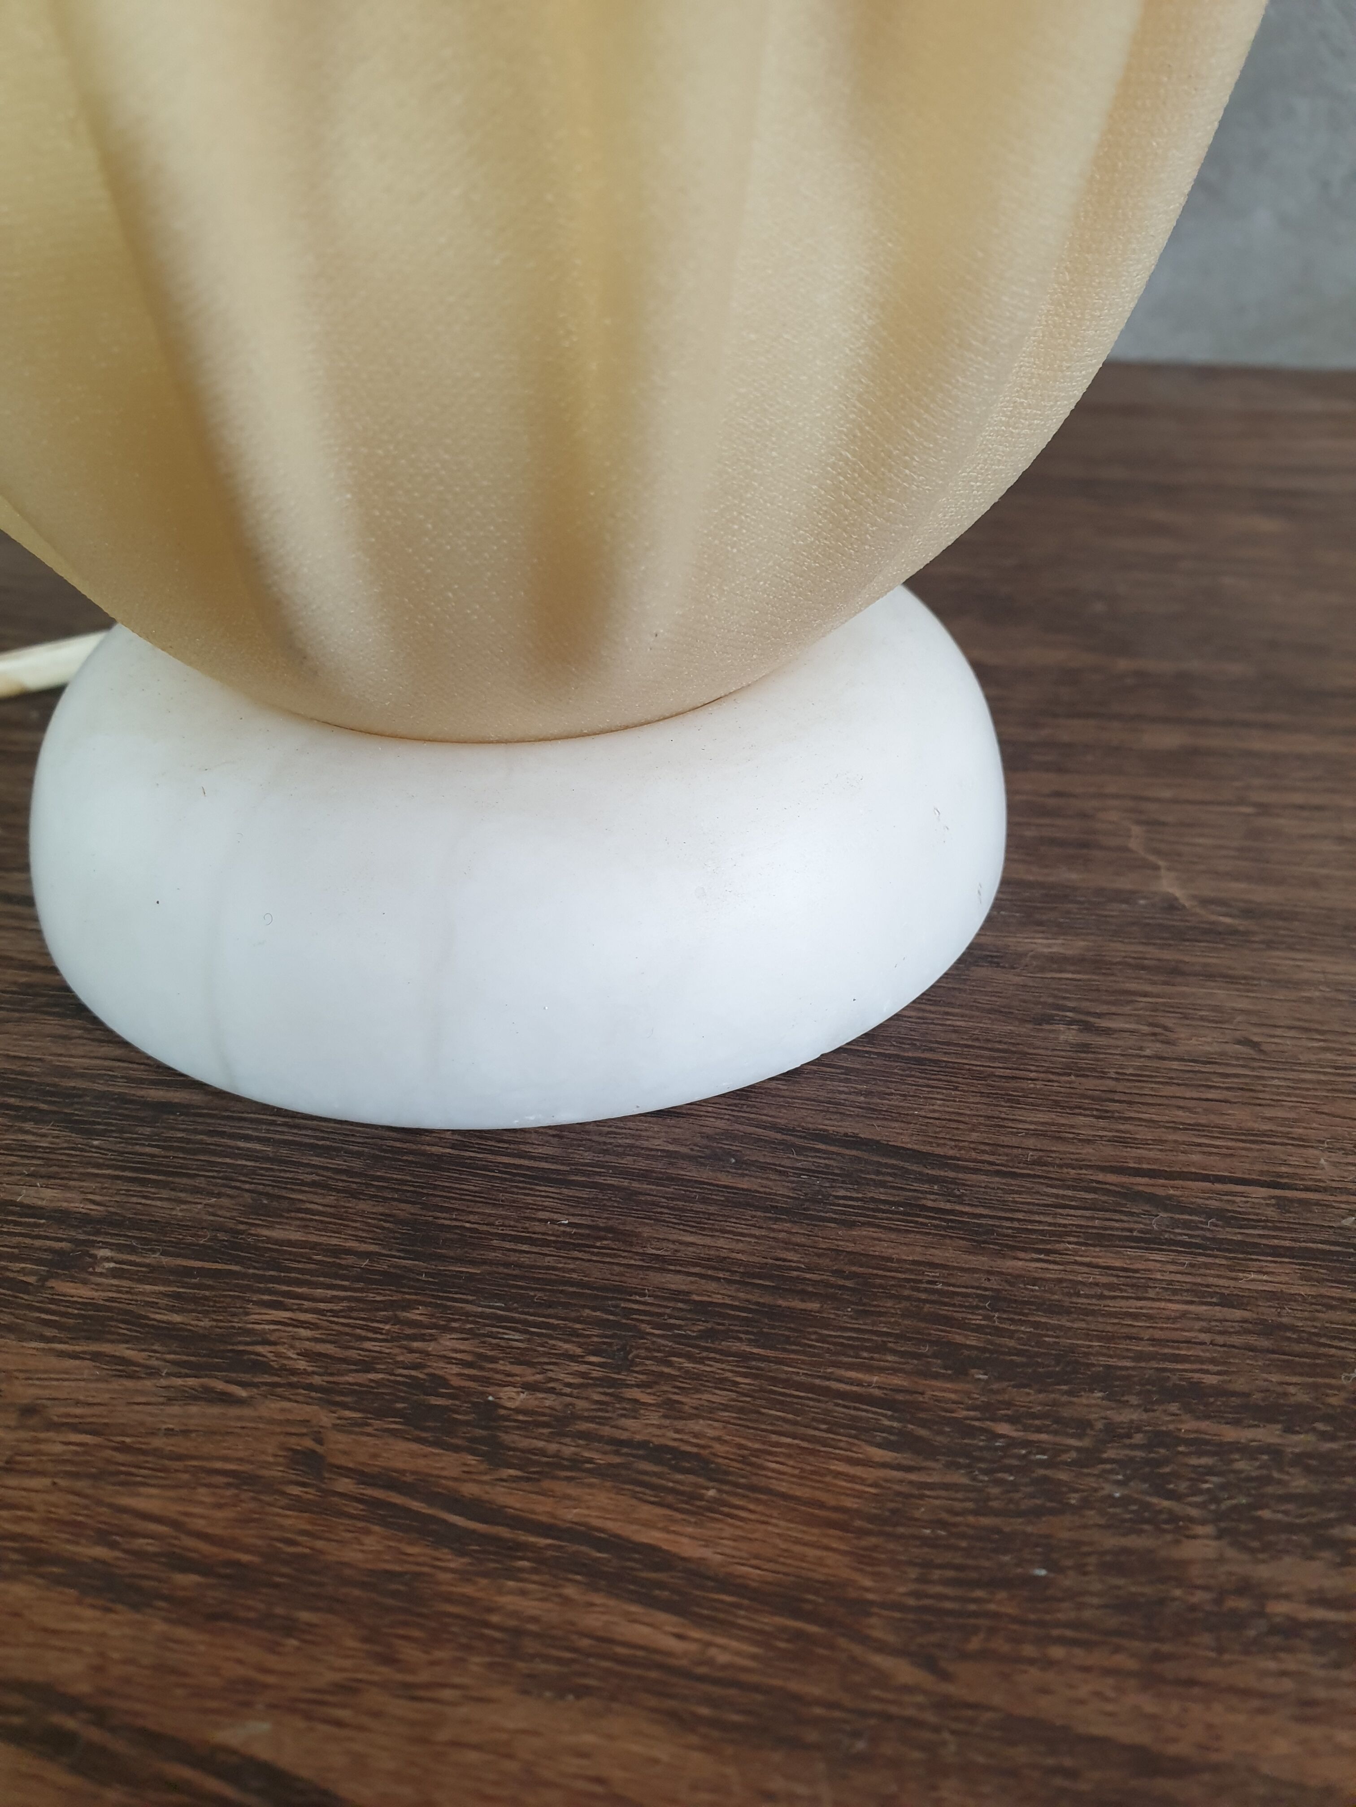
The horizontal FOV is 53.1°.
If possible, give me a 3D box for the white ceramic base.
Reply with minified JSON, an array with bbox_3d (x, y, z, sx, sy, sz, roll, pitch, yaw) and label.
[{"bbox_3d":[-0.019,-0.022,0.173,0.122,0.031,0.122,-1,34,0],"label":"white ceramic base"}]

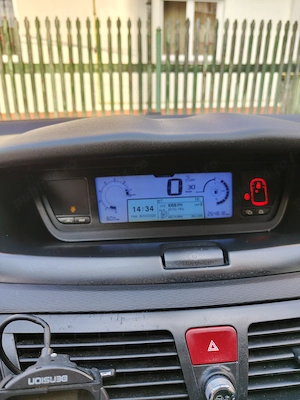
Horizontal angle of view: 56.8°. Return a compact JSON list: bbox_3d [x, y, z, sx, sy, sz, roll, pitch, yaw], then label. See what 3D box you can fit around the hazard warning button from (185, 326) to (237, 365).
[{"bbox_3d":[0.066,0.154,0.298,0.057,0.037,0.012,-3,-9,-5],"label":"hazard warning button"}]

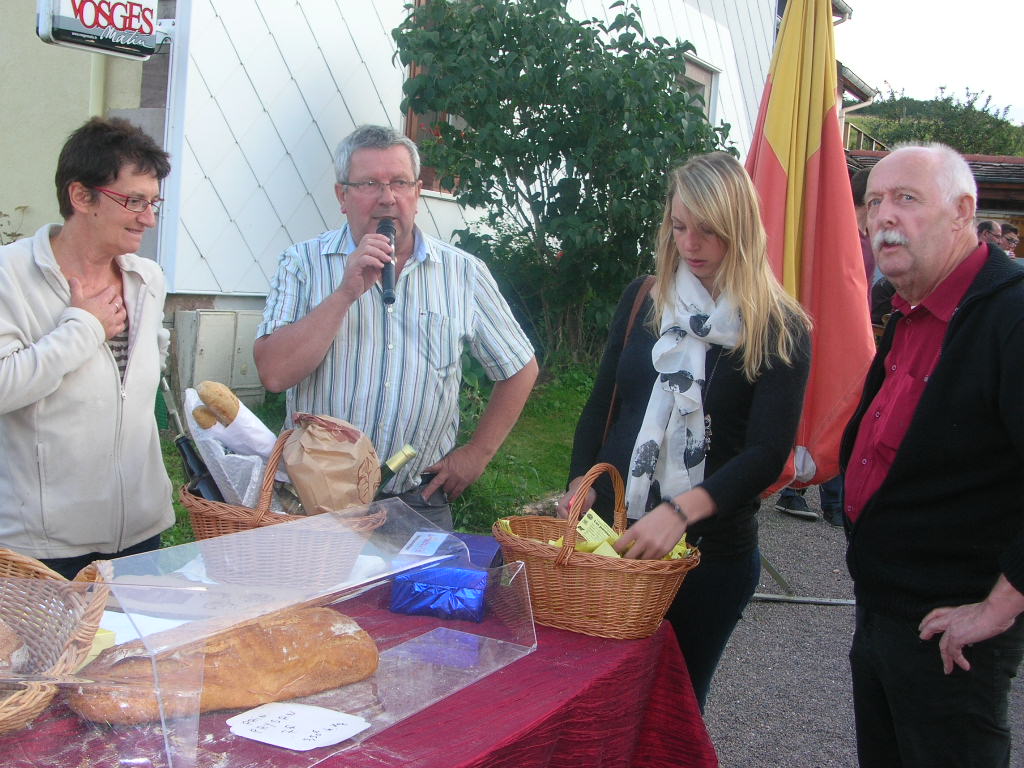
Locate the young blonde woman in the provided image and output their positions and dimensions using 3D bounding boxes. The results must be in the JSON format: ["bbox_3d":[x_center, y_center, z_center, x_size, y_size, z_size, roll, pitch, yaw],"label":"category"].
[{"bbox_3d":[0.357,0.387,2.840,0.470,1.680,0.410,7,5,28],"label":"young blonde woman"}]

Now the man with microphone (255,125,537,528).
[{"bbox_3d":[-0.271,0.325,2.990,0.590,1.710,0.420,4,4,-6],"label":"man with microphone"}]

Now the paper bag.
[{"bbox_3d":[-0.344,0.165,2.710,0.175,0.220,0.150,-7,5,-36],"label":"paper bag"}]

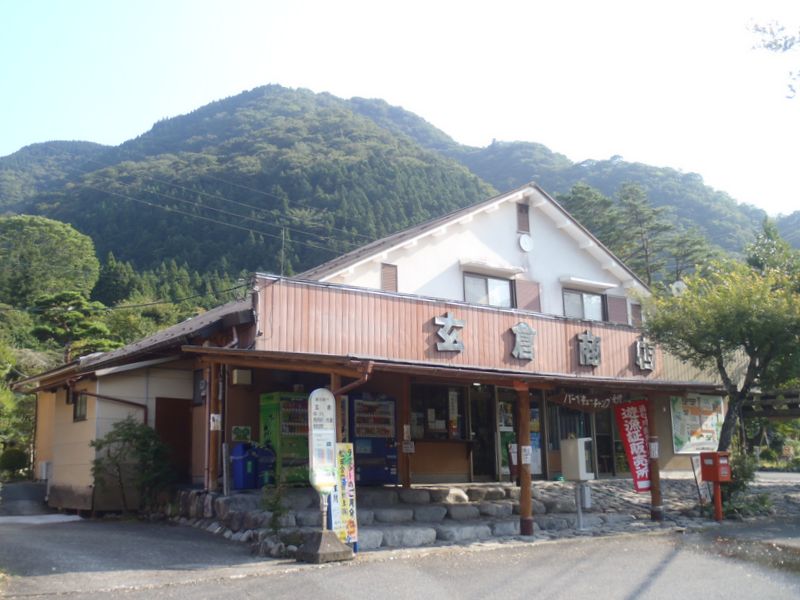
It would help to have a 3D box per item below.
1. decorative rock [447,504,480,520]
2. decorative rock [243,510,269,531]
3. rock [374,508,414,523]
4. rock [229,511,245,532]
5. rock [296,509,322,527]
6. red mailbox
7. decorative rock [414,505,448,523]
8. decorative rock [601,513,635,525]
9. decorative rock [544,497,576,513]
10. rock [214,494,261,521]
[{"bbox_3d":[1.118,3.737,14.646,0.580,0.260,0.360,8,-13,-37],"label":"decorative rock"},{"bbox_3d":[-2.154,3.286,12.400,0.340,0.280,0.280,7,-13,-37],"label":"decorative rock"},{"bbox_3d":[-0.088,3.445,13.300,0.580,0.220,0.360,7,-13,-37],"label":"rock"},{"bbox_3d":[-2.397,3.248,12.200,0.210,0.310,0.220,7,-13,-37],"label":"rock"},{"bbox_3d":[-1.392,3.341,12.793,0.400,0.260,0.330,8,-13,-37],"label":"rock"},{"bbox_3d":[6.181,3.262,16.300,0.440,0.560,0.380,7,-13,-37],"label":"red mailbox"},{"bbox_3d":[0.537,3.632,14.172,0.580,0.280,0.360,8,-13,-37],"label":"decorative rock"},{"bbox_3d":[4.317,4.333,16.512,0.700,0.210,0.380,8,-13,-37],"label":"decorative rock"},{"bbox_3d":[3.122,3.974,16.183,0.620,0.280,0.370,8,-13,-37],"label":"decorative rock"},{"bbox_3d":[-2.441,3.117,12.500,0.580,0.340,0.420,7,-13,-37],"label":"rock"}]

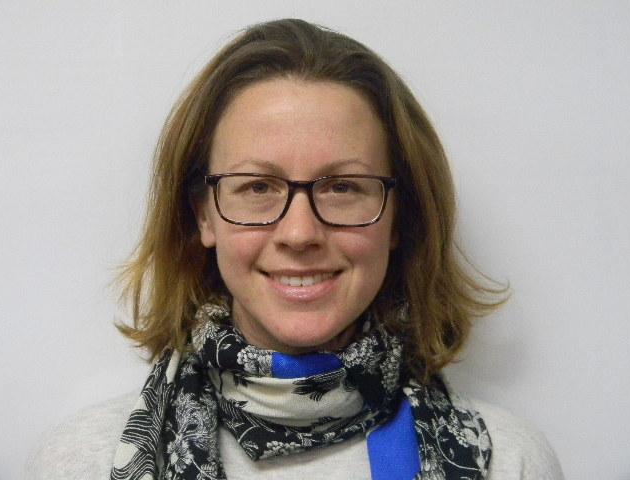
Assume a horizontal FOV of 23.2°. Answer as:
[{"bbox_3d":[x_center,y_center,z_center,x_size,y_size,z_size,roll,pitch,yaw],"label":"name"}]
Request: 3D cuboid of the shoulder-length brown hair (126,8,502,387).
[{"bbox_3d":[-0.003,-0.031,1.210,0.300,0.285,0.210,0,0,0],"label":"shoulder-length brown hair"}]

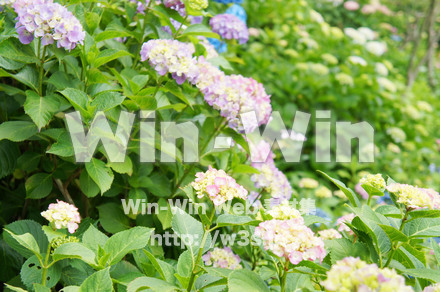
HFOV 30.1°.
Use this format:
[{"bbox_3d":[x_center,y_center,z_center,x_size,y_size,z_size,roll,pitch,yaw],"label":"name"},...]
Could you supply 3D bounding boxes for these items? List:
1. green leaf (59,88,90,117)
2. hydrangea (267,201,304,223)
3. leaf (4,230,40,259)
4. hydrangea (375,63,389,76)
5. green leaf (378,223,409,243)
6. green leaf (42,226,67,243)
[{"bbox_3d":[-0.329,-0.096,1.850,0.072,0.062,0.050,6,12,30],"label":"green leaf"},{"bbox_3d":[0.144,0.146,1.800,0.082,0.043,0.080,0,10,0],"label":"hydrangea"},{"bbox_3d":[-0.430,0.214,1.780,0.098,0.028,0.048,38,29,-18],"label":"leaf"},{"bbox_3d":[1.205,-0.571,6.100,0.115,0.100,0.115,0,6,0],"label":"hydrangea"},{"bbox_3d":[0.378,0.191,1.780,0.078,0.027,0.042,26,13,-34],"label":"green leaf"},{"bbox_3d":[-0.374,0.200,1.850,0.050,0.034,0.050,5,7,37],"label":"green leaf"}]

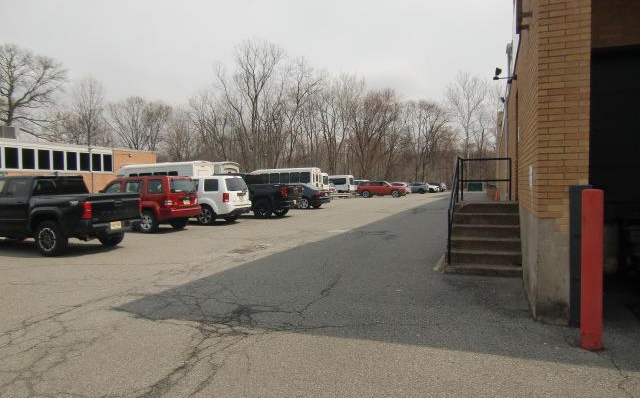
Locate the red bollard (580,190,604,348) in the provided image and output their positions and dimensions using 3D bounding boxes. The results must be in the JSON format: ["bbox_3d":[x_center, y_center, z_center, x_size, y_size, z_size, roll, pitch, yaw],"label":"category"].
[{"bbox_3d":[2.388,0.619,3.892,0.170,1.390,0.170,0,2,21],"label":"red bollard"}]

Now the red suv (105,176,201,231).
[{"bbox_3d":[-6.308,0.121,14.802,4.500,1.780,1.840,0,2,21],"label":"red suv"}]

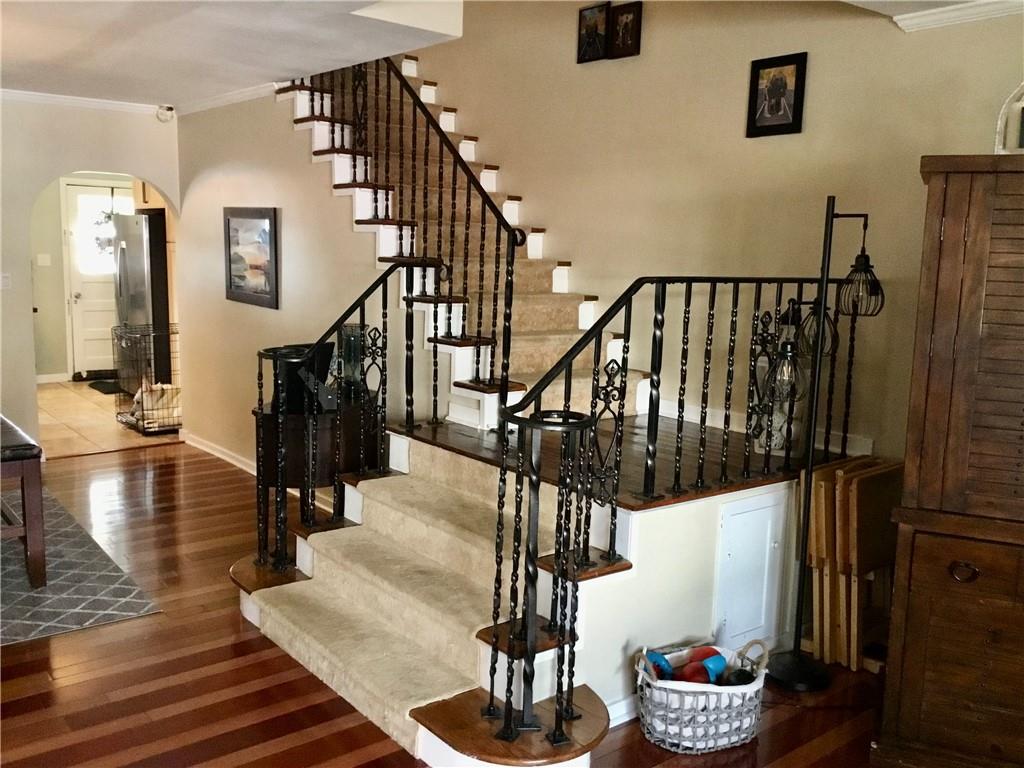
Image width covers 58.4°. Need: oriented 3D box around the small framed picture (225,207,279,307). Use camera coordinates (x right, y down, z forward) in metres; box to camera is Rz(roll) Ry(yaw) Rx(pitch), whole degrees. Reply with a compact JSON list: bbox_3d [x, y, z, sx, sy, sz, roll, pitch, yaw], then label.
[{"bbox_3d":[-1.704,-0.826,5.936,0.030,0.618,0.812,-4,10,-38],"label":"small framed picture"}]

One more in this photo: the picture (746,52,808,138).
[{"bbox_3d":[1.157,-1.268,4.038,0.025,0.338,0.292,-4,10,-38],"label":"picture"}]

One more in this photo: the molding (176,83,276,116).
[{"bbox_3d":[-1.961,-1.890,6.123,0.070,0.077,1.743,-4,10,-38],"label":"molding"}]

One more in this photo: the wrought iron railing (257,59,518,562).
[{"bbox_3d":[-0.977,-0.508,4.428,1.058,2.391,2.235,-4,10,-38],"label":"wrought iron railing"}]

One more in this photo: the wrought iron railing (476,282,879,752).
[{"bbox_3d":[0.736,0.286,3.090,2.019,1.278,0.328,-4,10,-38],"label":"wrought iron railing"}]

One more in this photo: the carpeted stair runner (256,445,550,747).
[{"bbox_3d":[-0.377,0.675,3.328,0.715,0.723,1.147,-4,10,-38],"label":"carpeted stair runner"}]

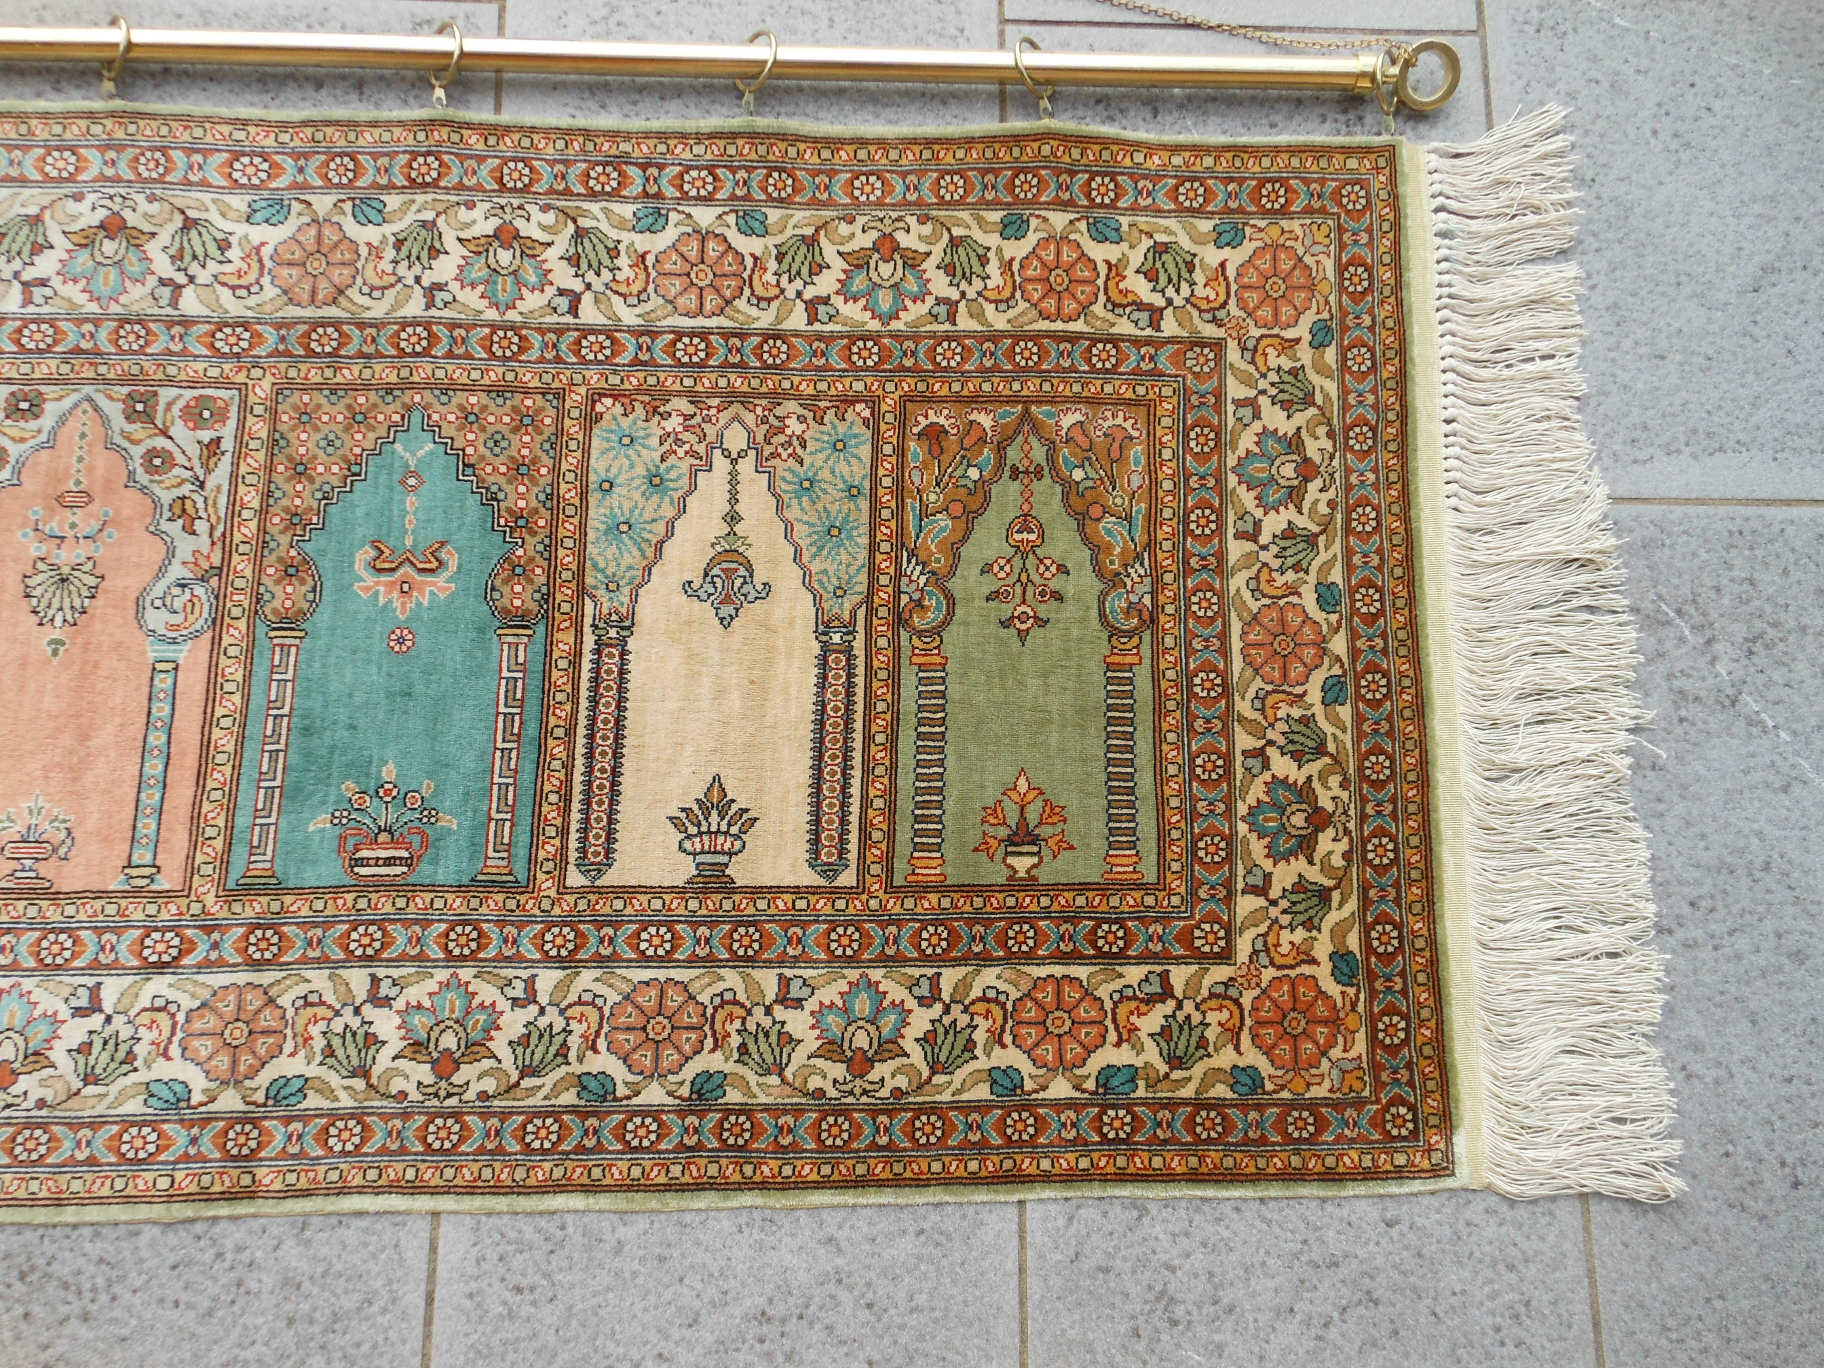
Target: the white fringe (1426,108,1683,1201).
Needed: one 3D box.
[{"bbox_3d":[0.365,-0.043,0.752,0.113,0.012,0.647,1,80,-2],"label":"white fringe"}]

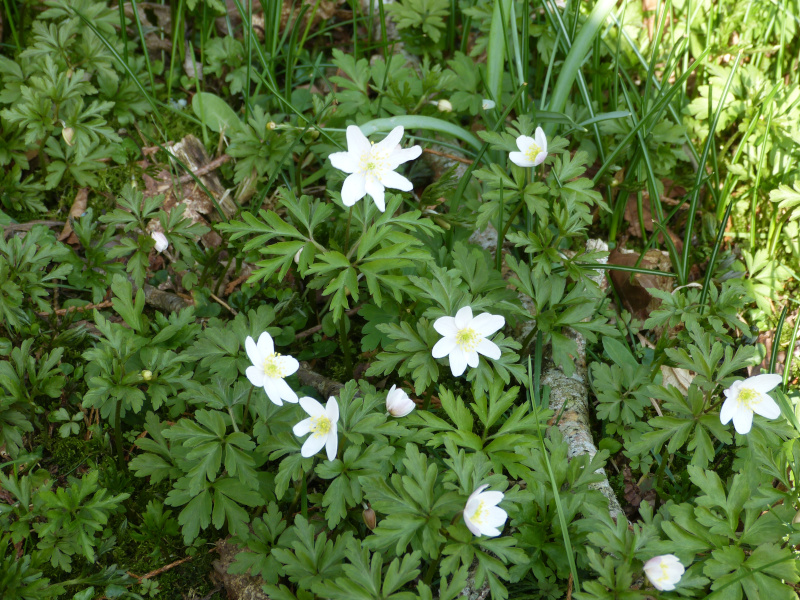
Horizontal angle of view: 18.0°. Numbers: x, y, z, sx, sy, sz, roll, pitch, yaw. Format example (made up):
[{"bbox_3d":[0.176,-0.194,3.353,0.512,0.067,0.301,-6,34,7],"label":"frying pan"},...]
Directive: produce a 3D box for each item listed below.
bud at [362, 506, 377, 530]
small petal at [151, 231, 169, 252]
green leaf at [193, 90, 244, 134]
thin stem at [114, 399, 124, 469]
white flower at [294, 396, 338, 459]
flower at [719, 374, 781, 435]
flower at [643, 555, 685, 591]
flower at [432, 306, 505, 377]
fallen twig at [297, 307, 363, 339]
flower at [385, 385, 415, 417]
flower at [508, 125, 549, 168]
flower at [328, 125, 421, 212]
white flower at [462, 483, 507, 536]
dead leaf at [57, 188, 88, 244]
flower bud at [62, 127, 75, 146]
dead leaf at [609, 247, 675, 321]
[{"bbox_3d":[-0.015,0.104,1.200,0.007,0.013,0.007,-10,27,3],"label":"bud"},{"bbox_3d":[-0.130,-0.032,1.360,0.009,0.013,0.009,-20,21,6],"label":"small petal"},{"bbox_3d":[-0.101,-0.104,1.407,0.020,0.006,0.042,-41,64,-16],"label":"green leaf"},{"bbox_3d":[-0.134,0.064,1.209,0.003,0.048,0.003,3,40,0],"label":"thin stem"},{"bbox_3d":[-0.037,0.058,1.129,0.030,0.030,0.013,33,5,33],"label":"white flower"},{"bbox_3d":[0.170,0.050,1.220,0.034,0.016,0.033,0,78,-24],"label":"flower"},{"bbox_3d":[0.122,0.127,1.170,0.020,0.018,0.018,-8,-5,43],"label":"flower"},{"bbox_3d":[0.034,0.021,1.260,0.036,0.013,0.036,0,76,2],"label":"flower"},{"bbox_3d":[-0.037,0.011,1.300,0.043,0.004,0.004,-25,46,-19],"label":"fallen twig"},{"bbox_3d":[0.000,0.046,1.143,0.013,0.013,0.015,34,85,0],"label":"flower"},{"bbox_3d":[0.070,-0.084,1.380,0.023,0.019,0.022,0,56,14],"label":"flower"},{"bbox_3d":[-0.012,-0.063,1.200,0.043,0.014,0.042,0,76,0],"label":"flower"},{"bbox_3d":[0.037,0.092,1.104,0.017,0.024,0.024,-12,24,46],"label":"white flower"},{"bbox_3d":[-0.177,-0.045,1.361,0.014,0.010,0.040,13,63,15],"label":"dead leaf"},{"bbox_3d":[-0.188,-0.093,1.430,0.007,0.013,0.007,-11,27,3],"label":"flower bud"},{"bbox_3d":[0.134,-0.008,1.400,0.037,0.015,0.046,0,56,0],"label":"dead leaf"}]

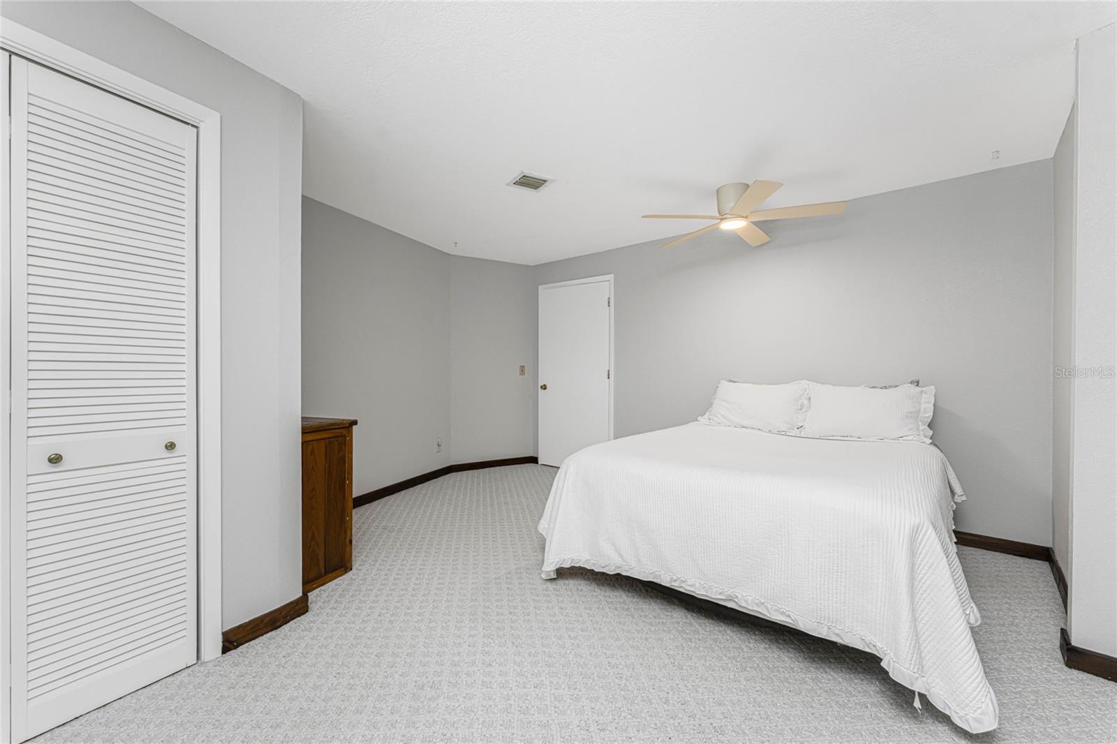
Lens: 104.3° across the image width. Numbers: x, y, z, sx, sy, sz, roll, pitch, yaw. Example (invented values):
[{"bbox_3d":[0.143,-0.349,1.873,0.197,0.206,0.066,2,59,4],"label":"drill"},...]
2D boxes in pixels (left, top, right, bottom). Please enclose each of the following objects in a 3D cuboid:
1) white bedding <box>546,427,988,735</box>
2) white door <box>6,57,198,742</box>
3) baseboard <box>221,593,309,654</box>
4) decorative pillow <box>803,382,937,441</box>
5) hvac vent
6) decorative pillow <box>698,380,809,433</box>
[{"bbox_3d":[1.206,0.770,2.585,1.700,0.660,2.080,0,0,38],"label":"white bedding"},{"bbox_3d":[-1.500,0.081,1.467,0.035,2.018,0.444,0,0,32],"label":"white door"},{"bbox_3d":[-1.240,1.056,1.852,0.018,0.087,0.344,0,0,30],"label":"baseboard"},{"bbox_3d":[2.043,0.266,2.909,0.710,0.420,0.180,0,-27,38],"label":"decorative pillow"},{"bbox_3d":[-0.184,-1.280,2.931,0.245,0.020,0.235,0,0,-31],"label":"hvac vent"},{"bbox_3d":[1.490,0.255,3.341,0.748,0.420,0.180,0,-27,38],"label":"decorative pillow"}]

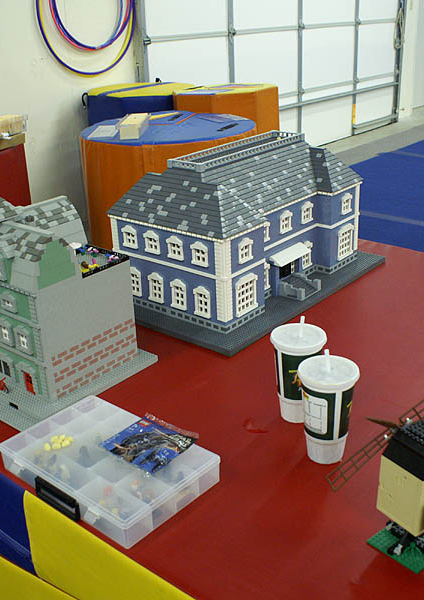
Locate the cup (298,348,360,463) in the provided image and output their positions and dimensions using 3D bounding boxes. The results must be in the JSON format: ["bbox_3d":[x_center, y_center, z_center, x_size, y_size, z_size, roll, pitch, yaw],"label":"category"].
[{"bbox_3d":[0.208,0.187,1.205,0.107,0.212,0.107,1,24,10],"label":"cup"}]

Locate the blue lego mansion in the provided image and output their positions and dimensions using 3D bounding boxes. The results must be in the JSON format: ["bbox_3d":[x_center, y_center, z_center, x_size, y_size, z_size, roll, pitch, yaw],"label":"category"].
[{"bbox_3d":[0.090,-0.241,1.938,0.405,0.394,0.656,17,30,38],"label":"blue lego mansion"}]

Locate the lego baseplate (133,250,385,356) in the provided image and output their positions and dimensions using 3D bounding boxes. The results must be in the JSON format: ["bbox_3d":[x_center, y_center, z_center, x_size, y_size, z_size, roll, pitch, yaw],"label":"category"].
[{"bbox_3d":[0.098,-0.058,2.008,0.512,0.019,0.768,17,30,38],"label":"lego baseplate"}]

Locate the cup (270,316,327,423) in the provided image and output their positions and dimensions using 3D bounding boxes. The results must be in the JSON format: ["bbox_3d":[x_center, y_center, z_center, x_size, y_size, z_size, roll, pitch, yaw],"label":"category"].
[{"bbox_3d":[0.171,0.135,1.330,0.108,0.212,0.108,0,24,7],"label":"cup"}]

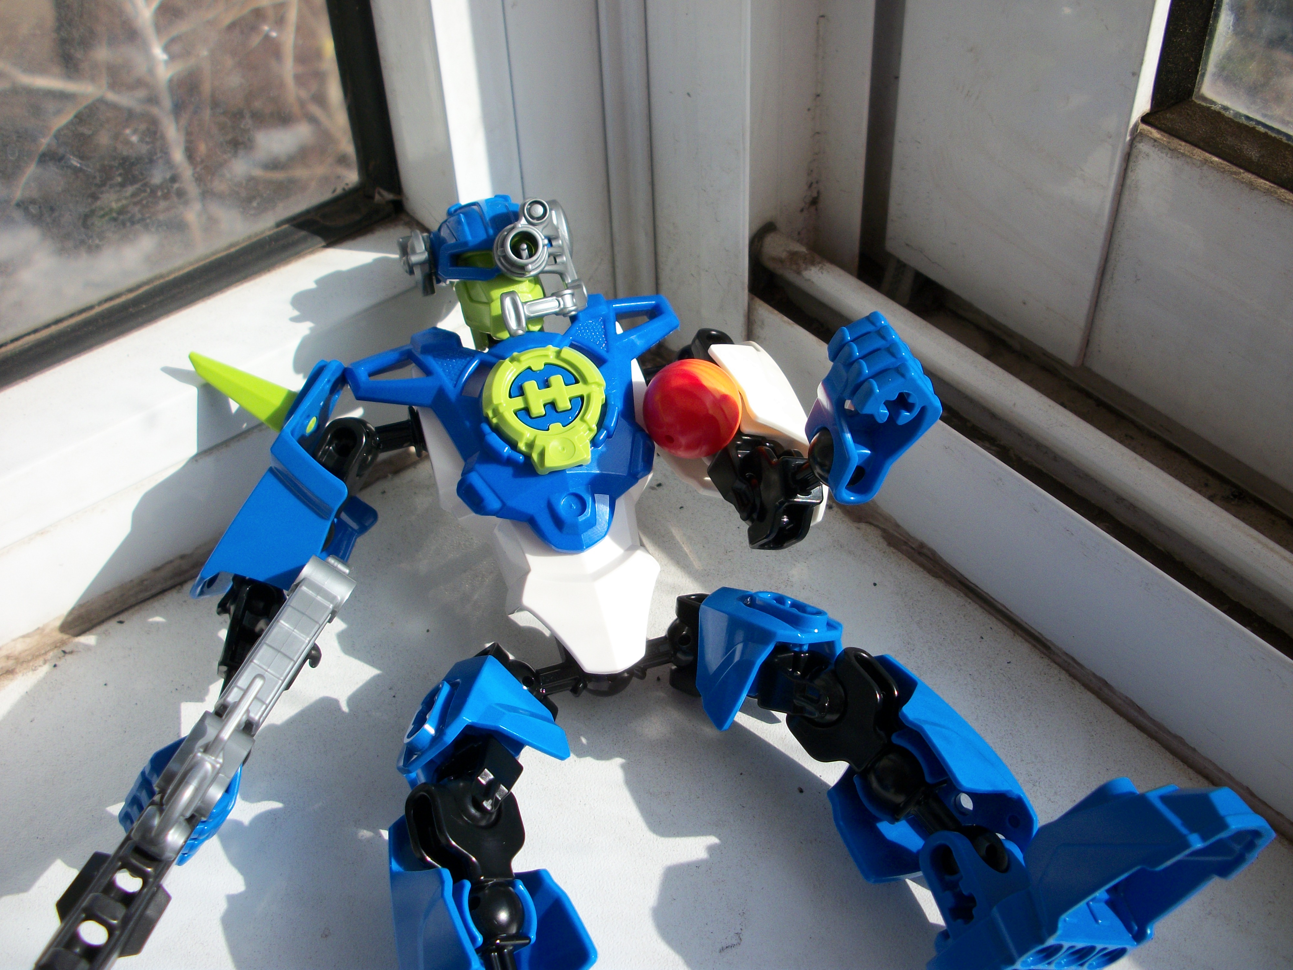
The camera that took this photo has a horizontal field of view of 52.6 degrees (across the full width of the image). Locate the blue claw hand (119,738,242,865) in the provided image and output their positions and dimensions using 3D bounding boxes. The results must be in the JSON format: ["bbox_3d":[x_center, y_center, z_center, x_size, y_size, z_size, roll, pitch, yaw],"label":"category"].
[{"bbox_3d":[-0.079,0.054,0.222,0.015,0.016,0.021,17,51,24],"label":"blue claw hand"}]

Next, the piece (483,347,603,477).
[{"bbox_3d":[-0.017,-0.013,0.225,0.020,0.006,0.022,-11,72,-10],"label":"piece"}]

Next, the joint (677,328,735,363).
[{"bbox_3d":[0.011,-0.025,0.238,0.011,0.010,0.009,-11,72,-10],"label":"joint"}]

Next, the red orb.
[{"bbox_3d":[0.008,-0.013,0.220,0.017,0.017,0.017,-3,38,0],"label":"red orb"}]

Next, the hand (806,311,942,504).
[{"bbox_3d":[0.036,-0.013,0.209,0.016,0.024,0.017,17,33,-42],"label":"hand"}]

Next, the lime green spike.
[{"bbox_3d":[-0.074,-0.018,0.240,0.029,0.007,0.007,27,47,30],"label":"lime green spike"}]

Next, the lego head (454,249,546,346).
[{"bbox_3d":[-0.027,-0.035,0.236,0.016,0.019,0.017,-10,6,-19],"label":"lego head"}]

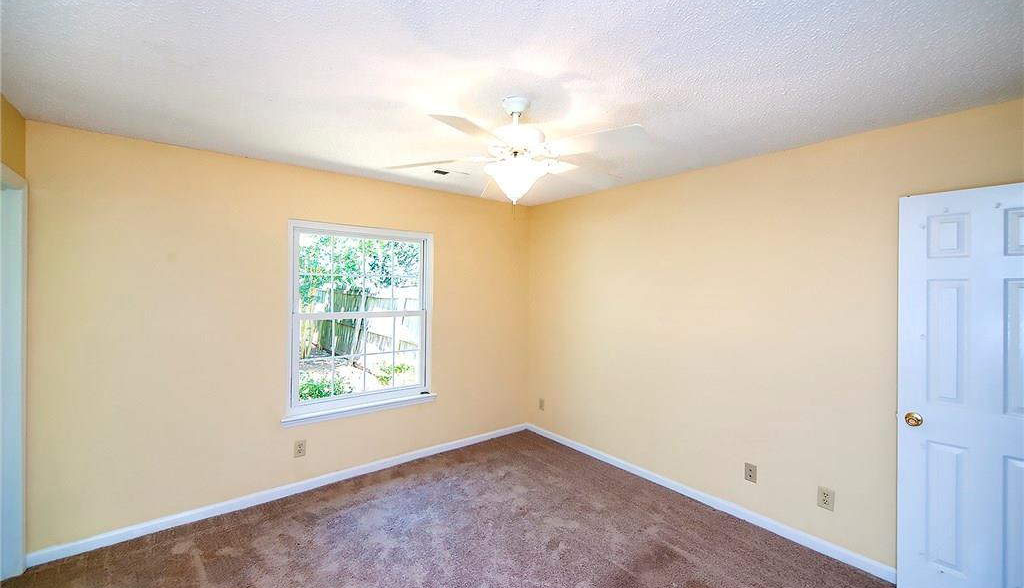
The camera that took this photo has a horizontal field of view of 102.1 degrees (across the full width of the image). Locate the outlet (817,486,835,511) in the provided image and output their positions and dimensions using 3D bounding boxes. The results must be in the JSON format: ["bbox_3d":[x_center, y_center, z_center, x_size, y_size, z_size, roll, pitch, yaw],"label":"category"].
[{"bbox_3d":[1.858,1.217,2.452,0.010,0.116,0.076,0,1,-39],"label":"outlet"}]

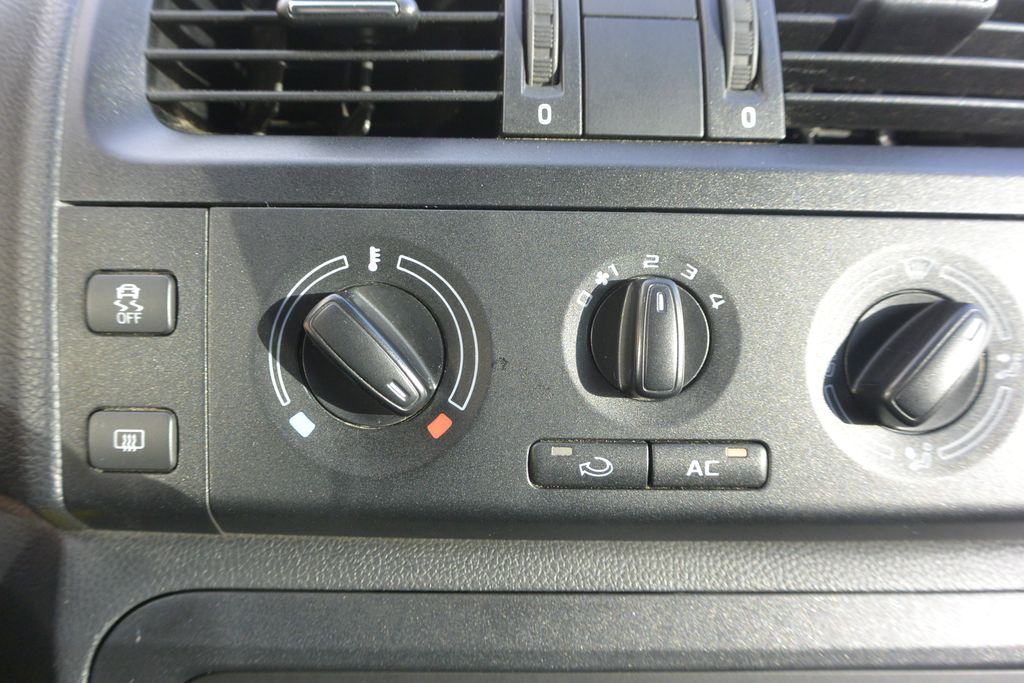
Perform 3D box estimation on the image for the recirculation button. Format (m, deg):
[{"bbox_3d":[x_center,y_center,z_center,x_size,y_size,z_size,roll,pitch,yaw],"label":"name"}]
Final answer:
[{"bbox_3d":[0.019,0.030,0.188,0.029,0.011,0.006,0,-2,0],"label":"recirculation button"}]

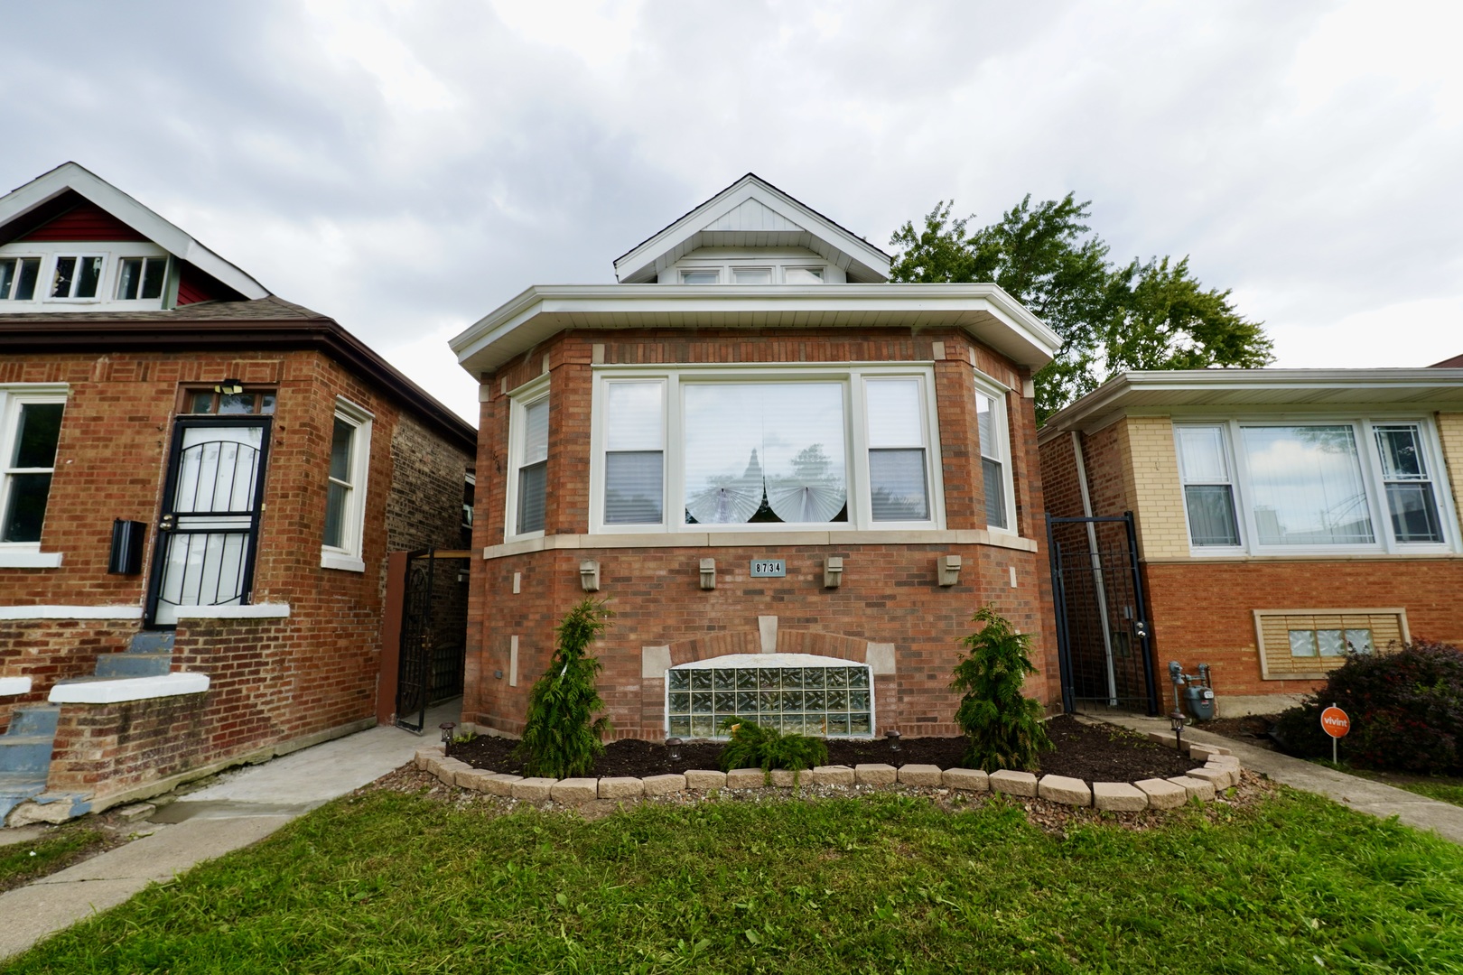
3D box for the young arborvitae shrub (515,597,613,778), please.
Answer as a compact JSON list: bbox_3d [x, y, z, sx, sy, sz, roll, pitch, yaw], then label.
[{"bbox_3d":[-1.267,1.465,4.920,0.680,1.240,0.660,-1,-11,-1],"label":"young arborvitae shrub"}]

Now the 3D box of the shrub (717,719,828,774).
[{"bbox_3d":[0.305,1.893,4.816,0.820,0.330,0.720,-1,-11,-1],"label":"shrub"}]

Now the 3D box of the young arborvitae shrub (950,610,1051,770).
[{"bbox_3d":[2.014,1.476,4.928,0.720,1.160,0.700,-1,-11,-1],"label":"young arborvitae shrub"}]

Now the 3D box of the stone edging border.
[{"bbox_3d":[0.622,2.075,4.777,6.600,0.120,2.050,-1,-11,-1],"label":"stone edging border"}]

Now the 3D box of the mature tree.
[{"bbox_3d":[11.655,-2.636,21.085,12.500,15.200,11.000,-1,-11,-1],"label":"mature tree"}]

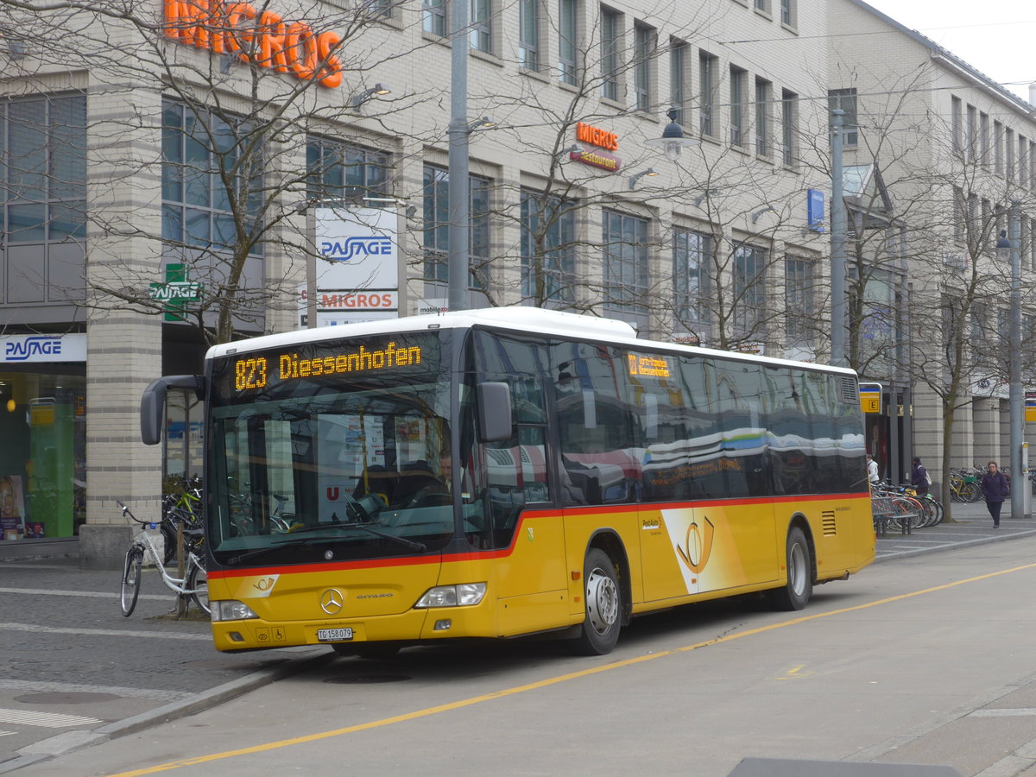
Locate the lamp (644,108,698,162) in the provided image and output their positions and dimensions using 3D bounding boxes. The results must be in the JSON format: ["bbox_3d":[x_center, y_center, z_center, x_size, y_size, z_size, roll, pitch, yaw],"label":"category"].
[{"bbox_3d":[1.844,-3.042,26.500,0.660,0.630,0.660,0,-2,0],"label":"lamp"}]

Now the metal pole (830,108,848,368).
[{"bbox_3d":[6.143,-1.193,42.500,0.330,8.400,0.330,-1,-2,24],"label":"metal pole"}]

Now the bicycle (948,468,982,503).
[{"bbox_3d":[15.025,3.351,75.500,1.720,1.070,0.600,-1,-2,35],"label":"bicycle"}]

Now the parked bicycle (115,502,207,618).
[{"bbox_3d":[-3.506,1.811,22.800,1.700,1.130,0.600,-2,-2,38],"label":"parked bicycle"}]

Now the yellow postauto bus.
[{"bbox_3d":[0.843,1.020,22.656,2.660,3.020,12.000,-4,-3,24],"label":"yellow postauto bus"}]

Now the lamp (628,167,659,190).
[{"bbox_3d":[2.663,-4.433,46.800,0.700,0.460,0.250,-1,-2,25],"label":"lamp"}]

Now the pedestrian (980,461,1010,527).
[{"bbox_3d":[10.857,2.427,50.500,0.580,1.530,0.380,-1,-2,14],"label":"pedestrian"}]

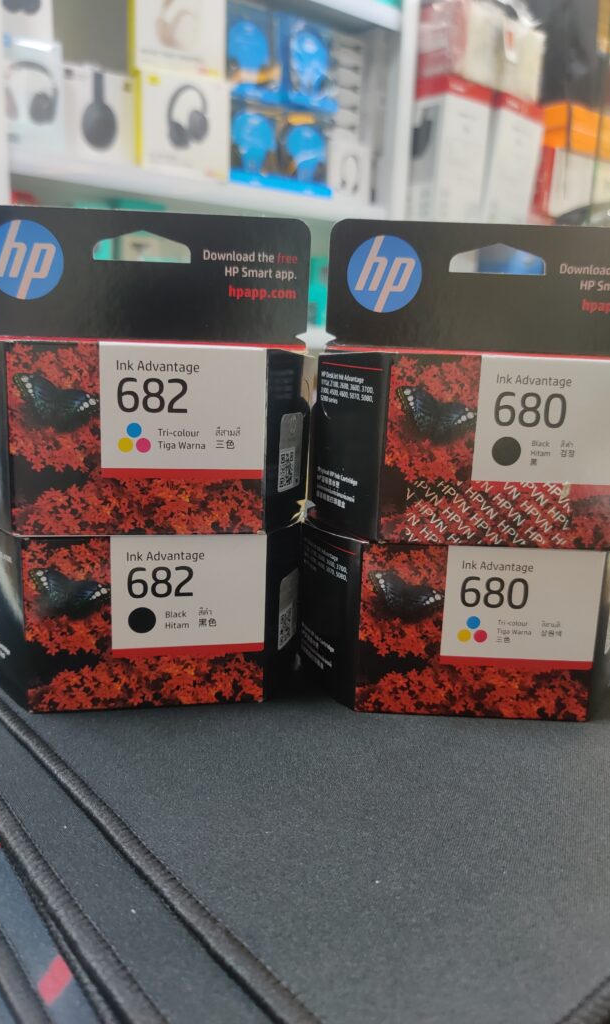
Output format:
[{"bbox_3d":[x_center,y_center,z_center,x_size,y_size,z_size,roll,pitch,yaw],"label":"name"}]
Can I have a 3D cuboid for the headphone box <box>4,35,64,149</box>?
[{"bbox_3d":[-0.488,-0.710,1.377,0.122,0.174,0.060,-8,16,-38],"label":"headphone box"}]

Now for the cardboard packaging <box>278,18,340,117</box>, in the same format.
[{"bbox_3d":[-0.004,-0.938,1.688,0.127,0.175,0.060,-8,16,-38],"label":"cardboard packaging"}]

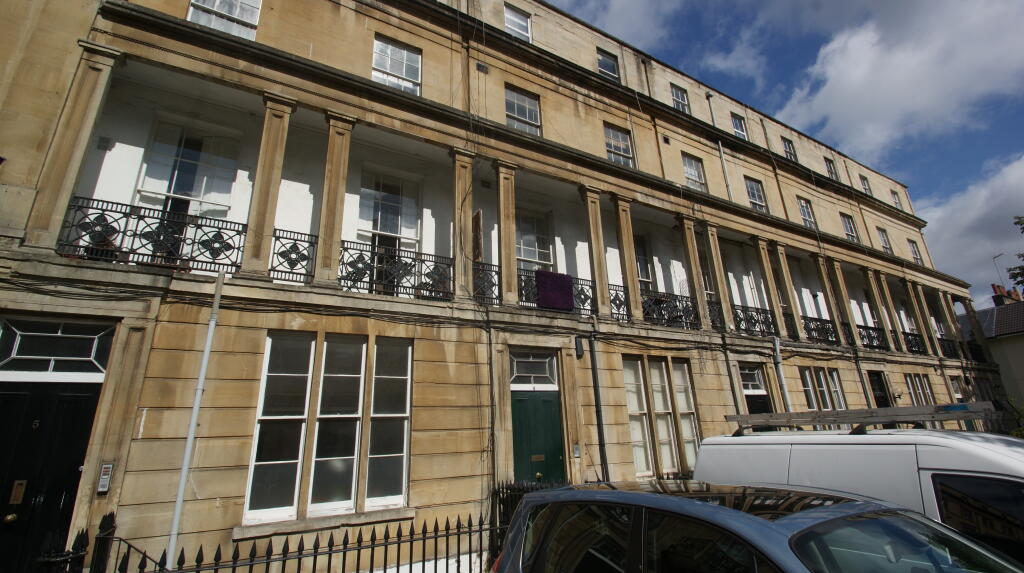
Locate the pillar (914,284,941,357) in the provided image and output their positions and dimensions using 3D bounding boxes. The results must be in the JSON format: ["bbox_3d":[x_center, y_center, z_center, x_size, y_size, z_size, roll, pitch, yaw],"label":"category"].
[{"bbox_3d":[17.181,1.374,17.710,0.430,3.010,0.330,8,-20,-28],"label":"pillar"}]

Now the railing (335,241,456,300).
[{"bbox_3d":[-1.805,-0.236,6.890,1.852,0.758,0.060,7,-19,-28],"label":"railing"}]

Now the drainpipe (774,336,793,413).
[{"bbox_3d":[7.260,3.257,11.163,0.120,3.900,0.130,8,-20,-28],"label":"drainpipe"}]

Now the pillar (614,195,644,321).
[{"bbox_3d":[2.707,-0.661,9.904,0.449,3.016,0.270,8,-20,-27],"label":"pillar"}]

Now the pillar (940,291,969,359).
[{"bbox_3d":[17.979,1.581,17.547,0.370,2.872,0.240,7,-19,-28],"label":"pillar"}]

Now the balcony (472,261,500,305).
[{"bbox_3d":[-0.463,-0.050,7.896,0.660,0.820,0.090,8,-20,-28],"label":"balcony"}]

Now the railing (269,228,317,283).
[{"bbox_3d":[-3.148,-0.444,6.193,0.579,0.727,0.060,7,-19,-28],"label":"railing"}]

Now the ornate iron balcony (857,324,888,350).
[{"bbox_3d":[12.117,1.746,14.505,1.916,0.777,0.080,8,-20,-27],"label":"ornate iron balcony"}]

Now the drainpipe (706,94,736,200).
[{"bbox_3d":[6.922,-4.540,14.176,0.180,4.466,0.170,7,-19,-28],"label":"drainpipe"}]

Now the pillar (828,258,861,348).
[{"bbox_3d":[11.462,0.573,14.674,0.430,3.010,0.330,8,-20,-28],"label":"pillar"}]

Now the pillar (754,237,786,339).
[{"bbox_3d":[7.492,0.016,12.401,0.449,3.016,0.270,8,-20,-27],"label":"pillar"}]

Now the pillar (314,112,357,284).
[{"bbox_3d":[-2.926,-1.443,7.034,0.430,3.010,0.330,8,-20,-28],"label":"pillar"}]

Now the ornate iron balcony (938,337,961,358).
[{"bbox_3d":[17.078,2.429,16.771,1.788,0.784,0.060,7,-19,-28],"label":"ornate iron balcony"}]

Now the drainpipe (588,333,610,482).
[{"bbox_3d":[1.691,2.635,8.028,0.120,3.705,0.120,8,-20,-27],"label":"drainpipe"}]

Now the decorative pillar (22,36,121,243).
[{"bbox_3d":[-5.688,-1.831,5.567,0.460,3.010,0.380,8,-20,-28],"label":"decorative pillar"}]

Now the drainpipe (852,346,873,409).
[{"bbox_3d":[10.965,3.846,12.902,0.120,3.919,0.120,8,-20,-27],"label":"drainpipe"}]

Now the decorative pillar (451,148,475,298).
[{"bbox_3d":[-0.877,-1.137,7.698,0.370,2.905,0.240,7,-19,-28],"label":"decorative pillar"}]

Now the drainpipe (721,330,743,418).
[{"bbox_3d":[5.382,3.025,10.155,0.120,3.900,0.130,8,-20,-28],"label":"drainpipe"}]

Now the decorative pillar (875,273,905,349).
[{"bbox_3d":[13.399,0.883,15.167,0.370,2.983,0.240,7,-19,-28],"label":"decorative pillar"}]

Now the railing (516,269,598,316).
[{"bbox_3d":[0.898,0.128,8.310,1.840,0.730,0.060,7,-19,-28],"label":"railing"}]

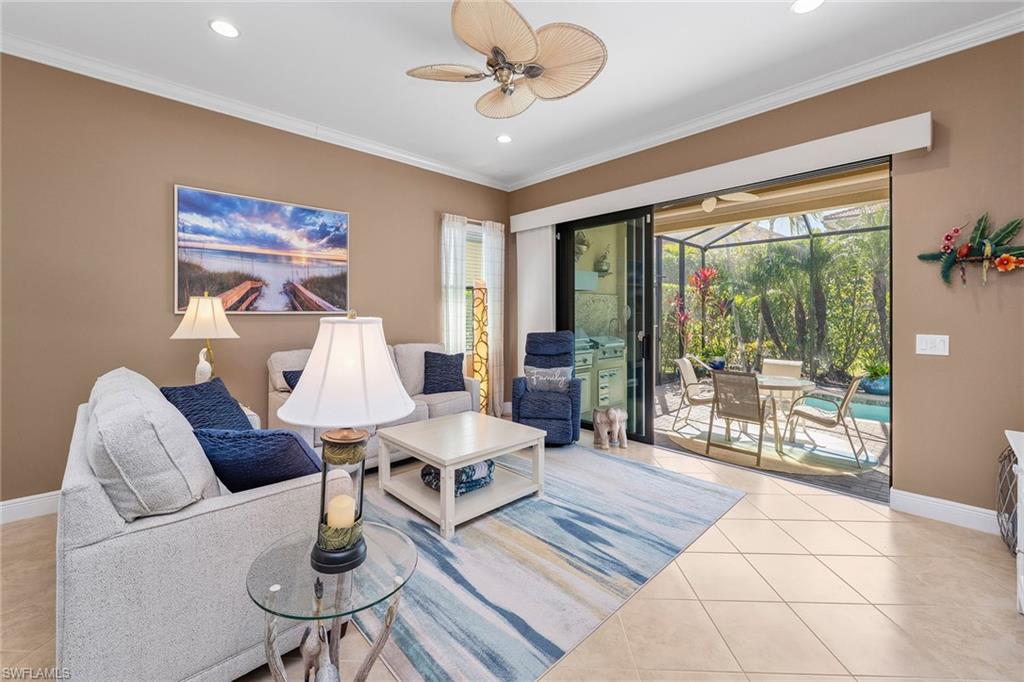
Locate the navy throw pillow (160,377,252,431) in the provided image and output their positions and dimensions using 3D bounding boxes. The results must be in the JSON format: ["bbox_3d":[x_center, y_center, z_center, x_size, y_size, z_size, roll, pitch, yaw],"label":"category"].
[{"bbox_3d":[-1.713,0.442,2.251,0.160,0.450,0.450,-27,1,-3],"label":"navy throw pillow"}]

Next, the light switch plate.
[{"bbox_3d":[2.734,0.029,2.587,0.012,0.123,0.147,-3,4,-44],"label":"light switch plate"}]

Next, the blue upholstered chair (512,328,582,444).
[{"bbox_3d":[0.412,0.488,4.457,0.730,1.110,0.860,0,3,8],"label":"blue upholstered chair"}]

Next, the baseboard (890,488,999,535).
[{"bbox_3d":[2.787,1.101,2.533,0.020,0.140,0.550,-3,4,-44],"label":"baseboard"}]

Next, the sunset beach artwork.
[{"bbox_3d":[-2.121,-0.745,3.543,1.340,1.012,0.040,-2,4,-42],"label":"sunset beach artwork"}]

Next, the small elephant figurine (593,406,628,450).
[{"bbox_3d":[1.027,0.875,4.138,0.340,0.373,0.360,0,3,-4],"label":"small elephant figurine"}]

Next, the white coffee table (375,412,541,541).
[{"bbox_3d":[-0.376,0.915,2.999,0.900,0.450,0.900,-2,4,-42],"label":"white coffee table"}]

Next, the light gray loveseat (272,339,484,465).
[{"bbox_3d":[-1.231,0.592,3.727,1.699,1.010,0.871,-2,4,-42],"label":"light gray loveseat"}]

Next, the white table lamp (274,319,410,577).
[{"bbox_3d":[-0.542,0.309,1.300,0.420,0.808,0.420,0,3,0],"label":"white table lamp"}]

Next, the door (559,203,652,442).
[{"bbox_3d":[1.015,-0.194,4.565,0.120,2.450,1.294,-3,4,-44],"label":"door"}]

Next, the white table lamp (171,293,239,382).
[{"bbox_3d":[-2.202,0.048,2.860,0.410,0.800,0.410,0,3,0],"label":"white table lamp"}]

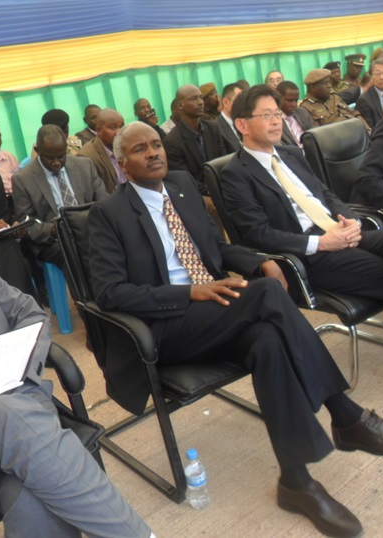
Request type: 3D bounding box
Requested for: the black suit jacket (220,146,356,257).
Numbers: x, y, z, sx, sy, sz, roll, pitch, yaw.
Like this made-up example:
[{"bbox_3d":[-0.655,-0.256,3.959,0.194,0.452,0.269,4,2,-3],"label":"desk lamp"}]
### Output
[{"bbox_3d":[0.446,-0.261,2.542,0.550,0.580,0.480,-19,20,-23],"label":"black suit jacket"}]

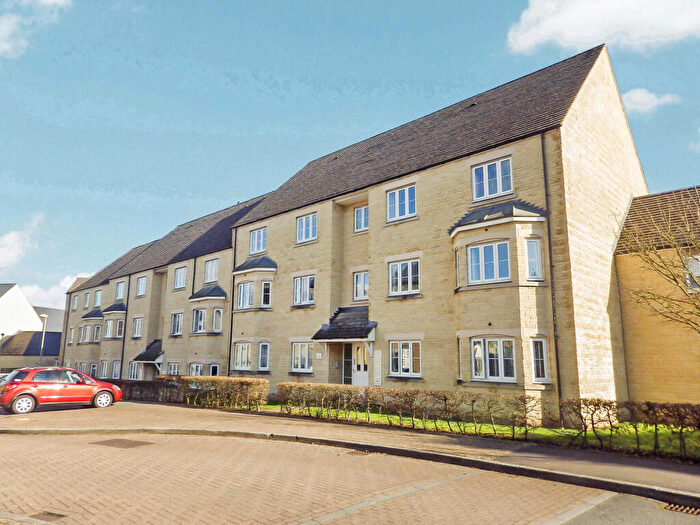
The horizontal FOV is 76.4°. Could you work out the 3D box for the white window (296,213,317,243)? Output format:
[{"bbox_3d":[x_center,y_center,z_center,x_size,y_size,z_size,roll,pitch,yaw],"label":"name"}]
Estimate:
[{"bbox_3d":[-1.789,-1.400,18.572,1.197,1.142,0.120,-10,-15,41],"label":"white window"}]

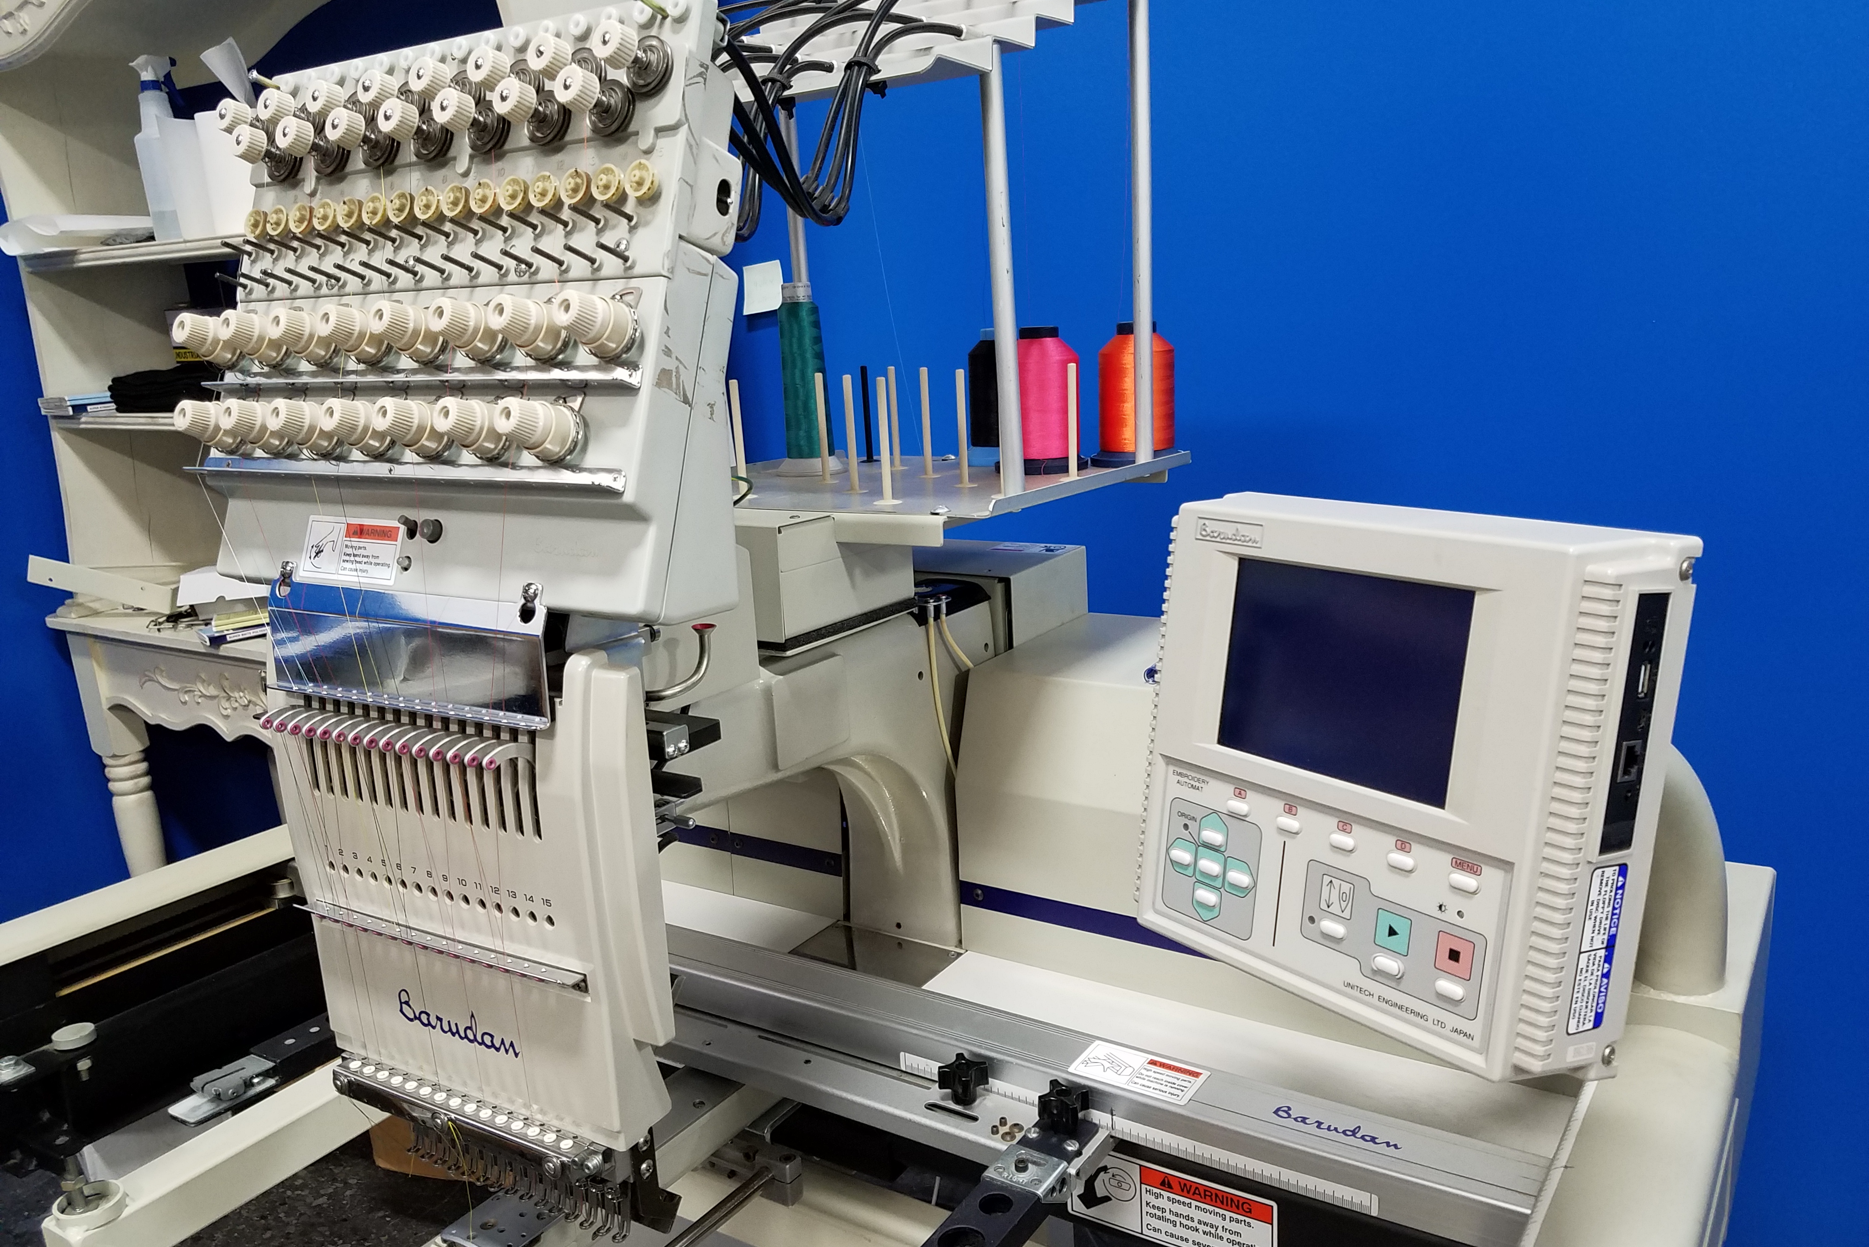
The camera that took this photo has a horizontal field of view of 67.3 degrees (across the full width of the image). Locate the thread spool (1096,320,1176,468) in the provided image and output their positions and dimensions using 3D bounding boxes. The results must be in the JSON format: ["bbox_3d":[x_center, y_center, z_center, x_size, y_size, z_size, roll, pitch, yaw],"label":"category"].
[{"bbox_3d":[0.173,-0.197,1.196,0.074,0.116,0.074,-3,13,1],"label":"thread spool"}]

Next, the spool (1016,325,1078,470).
[{"bbox_3d":[0.087,-0.186,1.165,0.074,0.116,0.074,-3,13,1],"label":"spool"}]

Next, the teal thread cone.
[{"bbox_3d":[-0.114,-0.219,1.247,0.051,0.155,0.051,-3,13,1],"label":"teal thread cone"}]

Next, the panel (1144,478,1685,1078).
[{"bbox_3d":[0.197,0.058,0.618,0.084,0.215,0.207,0,8,-37],"label":"panel"}]

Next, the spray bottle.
[{"bbox_3d":[-1.296,-0.801,2.370,0.094,0.298,0.080,-9,14,-25],"label":"spray bottle"}]

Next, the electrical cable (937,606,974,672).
[{"bbox_3d":[0.015,0.011,1.000,0.012,0.046,0.042,5,15,33],"label":"electrical cable"}]

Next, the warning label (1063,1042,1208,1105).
[{"bbox_3d":[0.122,0.269,0.838,0.076,0.001,0.039,5,15,33],"label":"warning label"}]

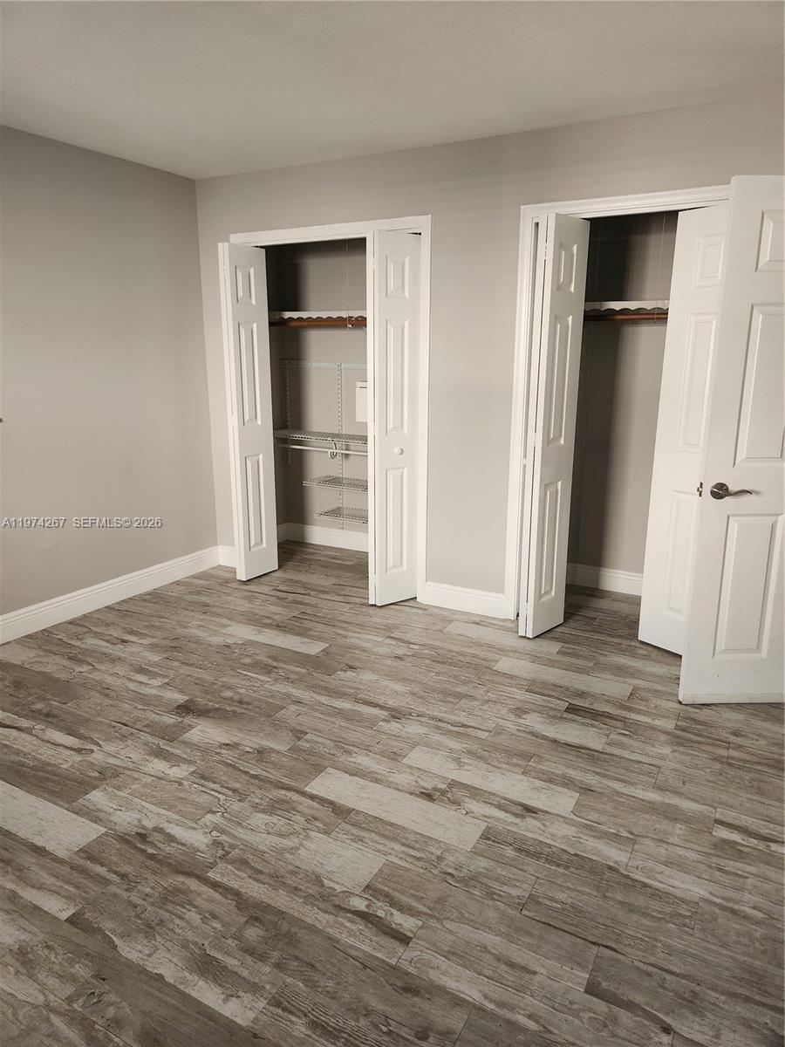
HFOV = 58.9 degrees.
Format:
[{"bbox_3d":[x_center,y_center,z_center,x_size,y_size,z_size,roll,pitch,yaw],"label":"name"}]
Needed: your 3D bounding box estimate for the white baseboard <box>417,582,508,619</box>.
[{"bbox_3d":[0.393,0.432,3.928,0.494,0.135,0.030,8,16,28],"label":"white baseboard"}]

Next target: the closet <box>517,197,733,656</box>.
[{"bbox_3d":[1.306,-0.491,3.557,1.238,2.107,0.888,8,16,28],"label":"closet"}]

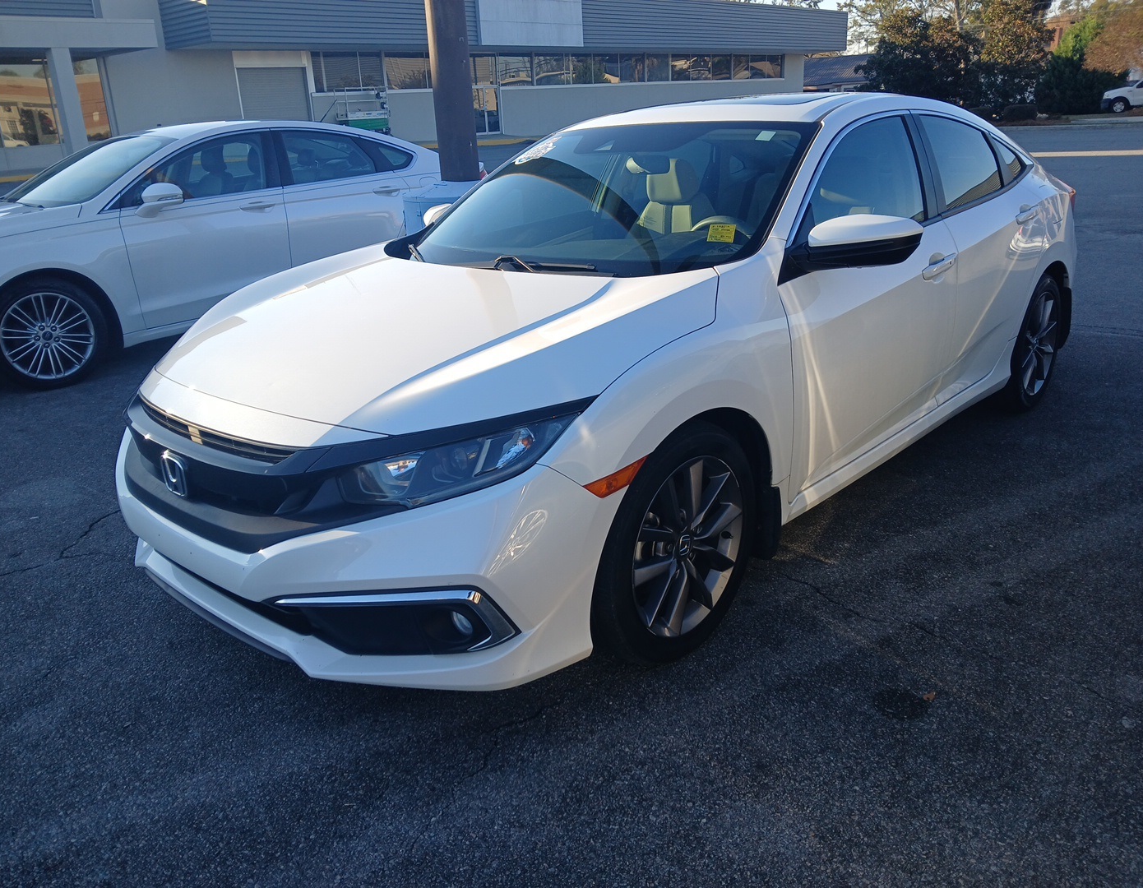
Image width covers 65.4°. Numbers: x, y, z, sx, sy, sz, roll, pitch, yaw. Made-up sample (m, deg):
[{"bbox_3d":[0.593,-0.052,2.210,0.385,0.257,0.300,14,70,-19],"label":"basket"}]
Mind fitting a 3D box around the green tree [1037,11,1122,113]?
[{"bbox_3d":[28.344,-21.239,49.500,4.400,5.200,4.400,7,21,27],"label":"green tree"}]

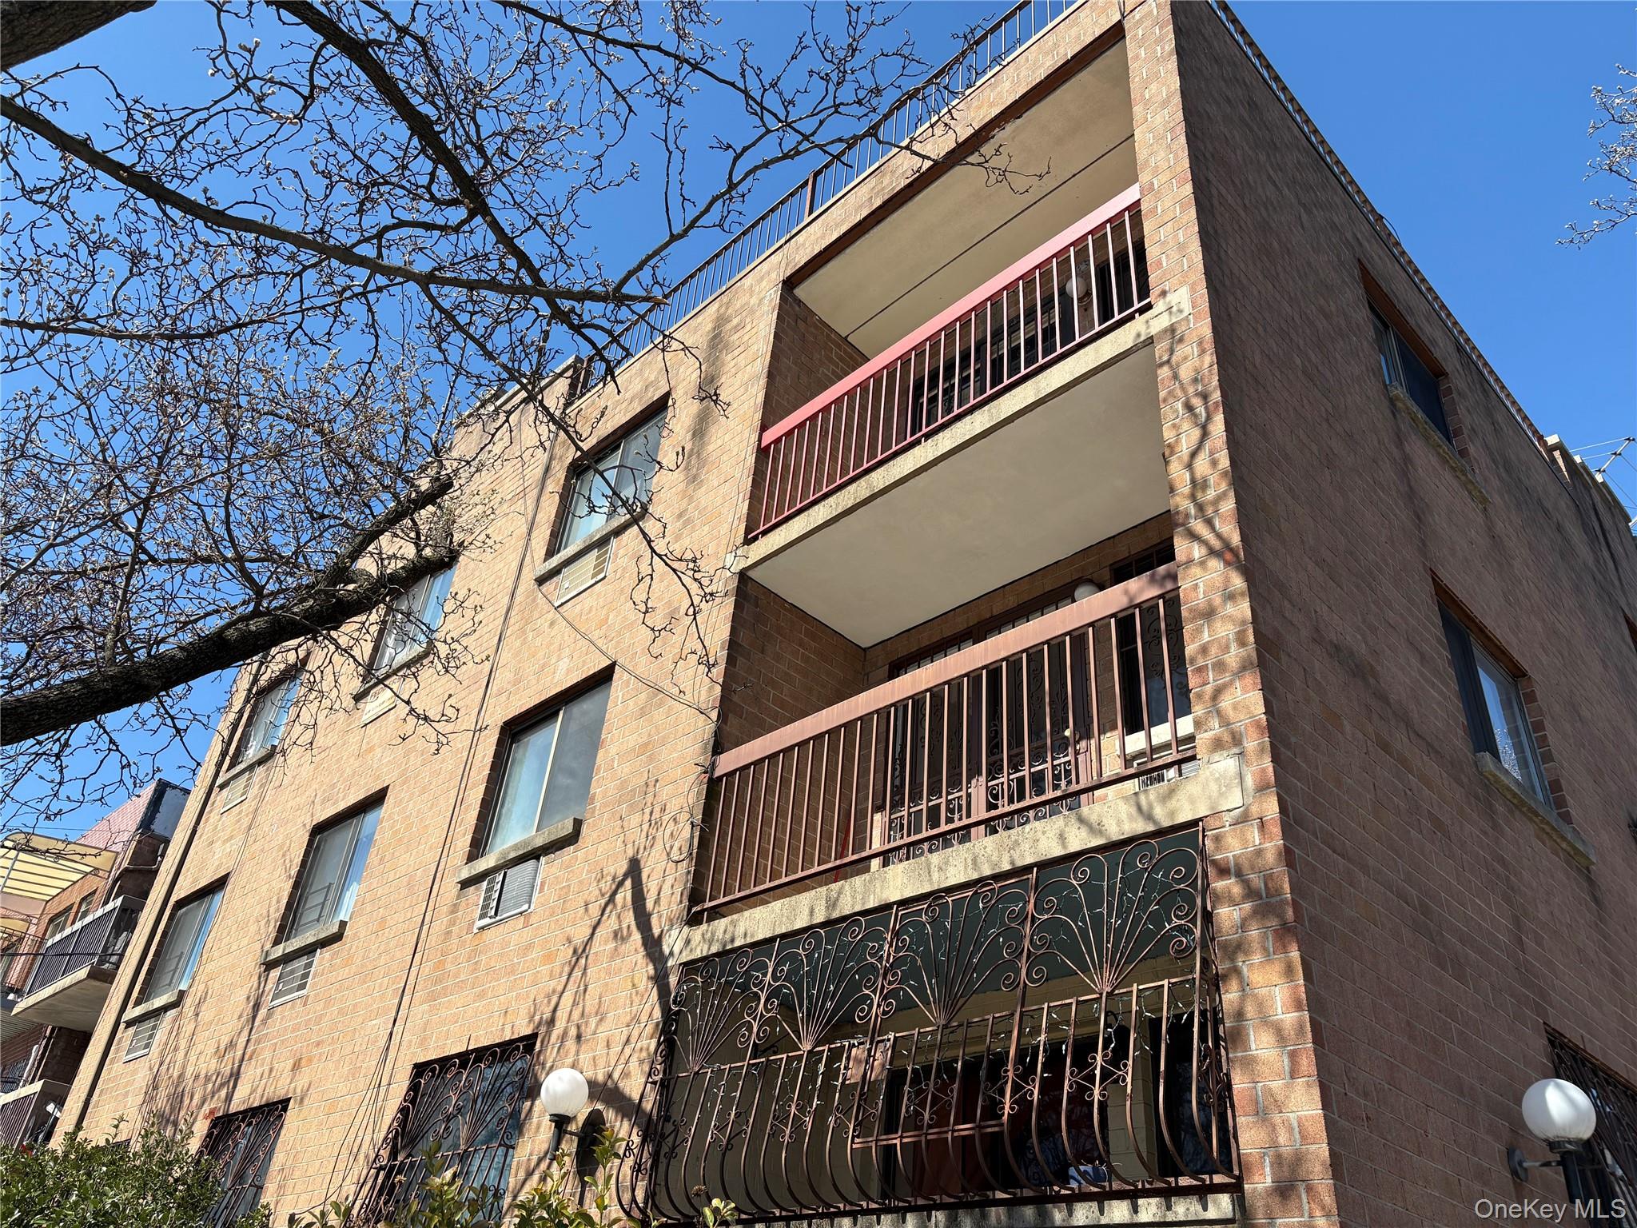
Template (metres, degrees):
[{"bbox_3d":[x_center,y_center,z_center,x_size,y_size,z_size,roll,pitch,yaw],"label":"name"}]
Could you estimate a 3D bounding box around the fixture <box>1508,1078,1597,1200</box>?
[{"bbox_3d":[2.841,2.023,4.734,0.248,0.440,0.316,32,-42,-33],"label":"fixture"}]

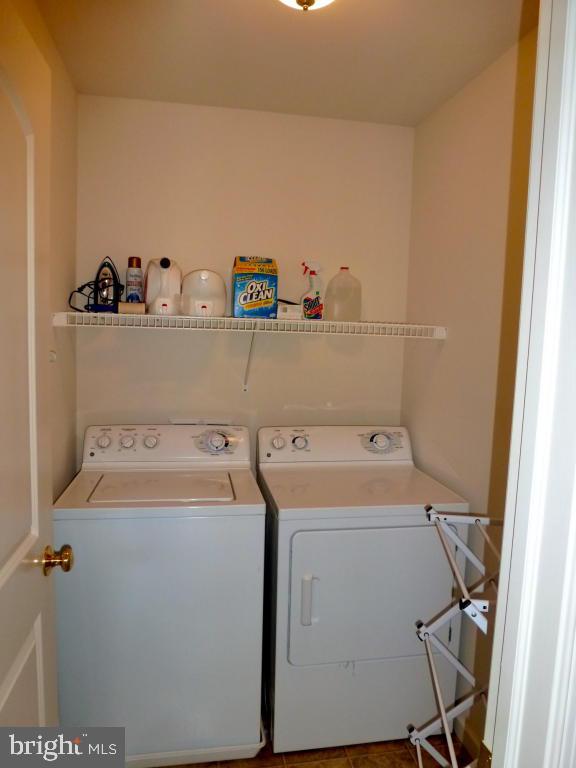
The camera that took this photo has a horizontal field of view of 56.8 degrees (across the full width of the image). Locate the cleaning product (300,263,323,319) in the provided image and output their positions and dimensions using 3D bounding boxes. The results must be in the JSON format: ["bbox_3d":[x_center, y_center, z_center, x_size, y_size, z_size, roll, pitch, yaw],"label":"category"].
[{"bbox_3d":[0.101,-0.381,2.200,0.097,0.254,0.065,-1,6,-20],"label":"cleaning product"}]

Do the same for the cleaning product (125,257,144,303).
[{"bbox_3d":[-0.605,-0.383,2.111,0.064,0.234,0.064,1,6,-10],"label":"cleaning product"}]

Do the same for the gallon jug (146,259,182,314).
[{"bbox_3d":[-0.489,-0.374,2.111,0.143,0.223,0.270,1,6,-10],"label":"gallon jug"}]

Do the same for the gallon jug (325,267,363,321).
[{"bbox_3d":[0.242,-0.384,2.316,0.158,0.244,0.155,1,6,-10],"label":"gallon jug"}]

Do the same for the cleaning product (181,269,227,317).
[{"bbox_3d":[-0.337,-0.355,2.139,0.172,0.188,0.270,1,6,-10],"label":"cleaning product"}]

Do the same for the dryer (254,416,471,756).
[{"bbox_3d":[0.246,0.757,2.193,0.686,1.079,0.675,1,6,-10],"label":"dryer"}]

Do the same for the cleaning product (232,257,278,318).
[{"bbox_3d":[-0.133,-0.379,2.130,0.170,0.249,0.125,1,6,-10],"label":"cleaning product"}]

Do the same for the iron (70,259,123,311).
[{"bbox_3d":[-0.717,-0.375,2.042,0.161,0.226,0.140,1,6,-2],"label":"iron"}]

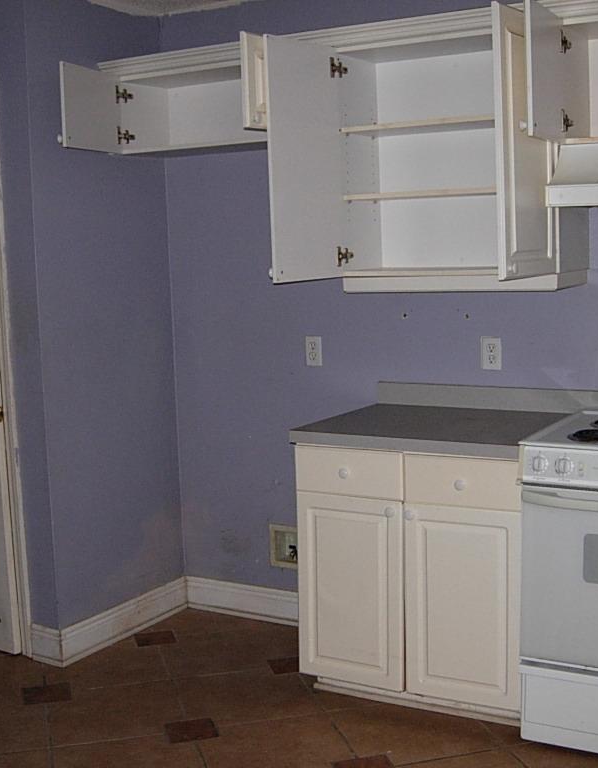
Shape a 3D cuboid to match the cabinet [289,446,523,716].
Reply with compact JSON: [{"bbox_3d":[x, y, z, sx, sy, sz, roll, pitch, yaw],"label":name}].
[{"bbox_3d":[0.489,0.600,3.596,0.765,0.874,0.632,2,8,30],"label":"cabinet"}]

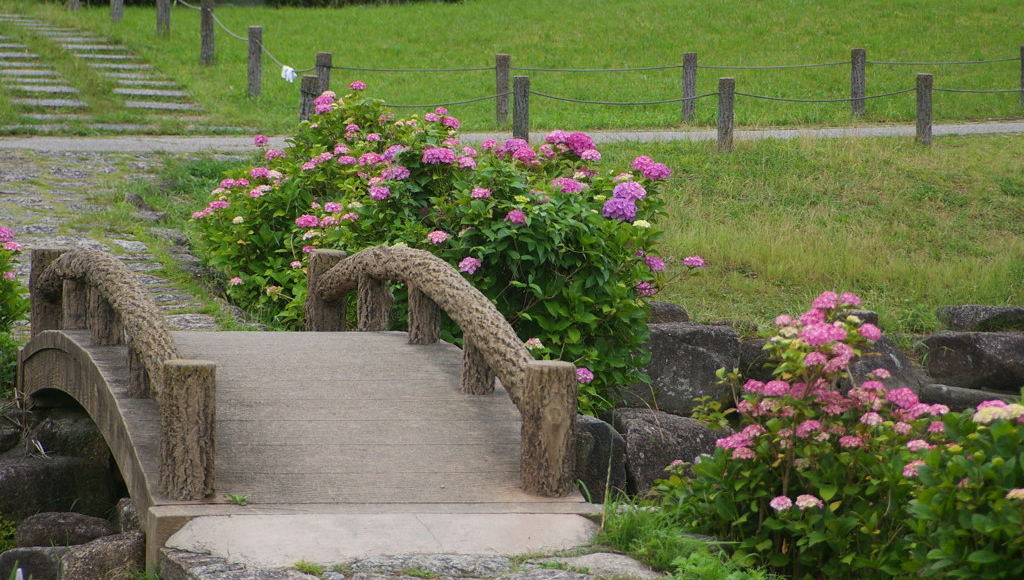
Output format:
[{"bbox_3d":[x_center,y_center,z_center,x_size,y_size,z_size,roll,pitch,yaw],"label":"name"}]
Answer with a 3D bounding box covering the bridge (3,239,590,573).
[{"bbox_3d":[-1.011,0.286,18.153,1.562,0.922,5.568,0,5,-11],"label":"bridge"}]

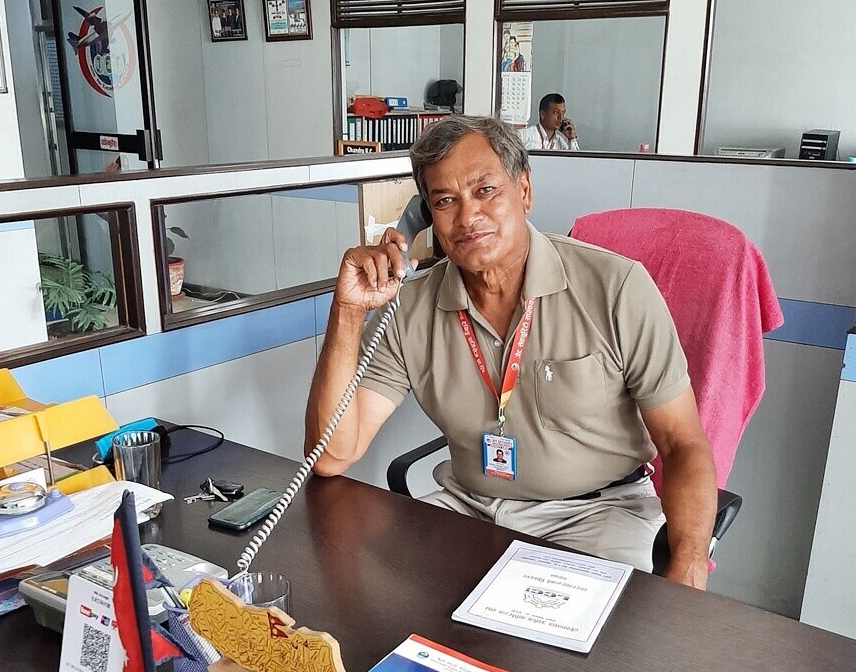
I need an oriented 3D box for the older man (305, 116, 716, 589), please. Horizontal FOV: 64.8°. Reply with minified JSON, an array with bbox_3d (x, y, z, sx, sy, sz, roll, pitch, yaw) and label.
[{"bbox_3d":[0.146,0.319,1.206,0.650,1.350,0.740,9,16,29],"label":"older man"}]

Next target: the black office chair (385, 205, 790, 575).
[{"bbox_3d":[0.340,0.333,1.487,0.630,1.190,0.700,11,17,35],"label":"black office chair"}]

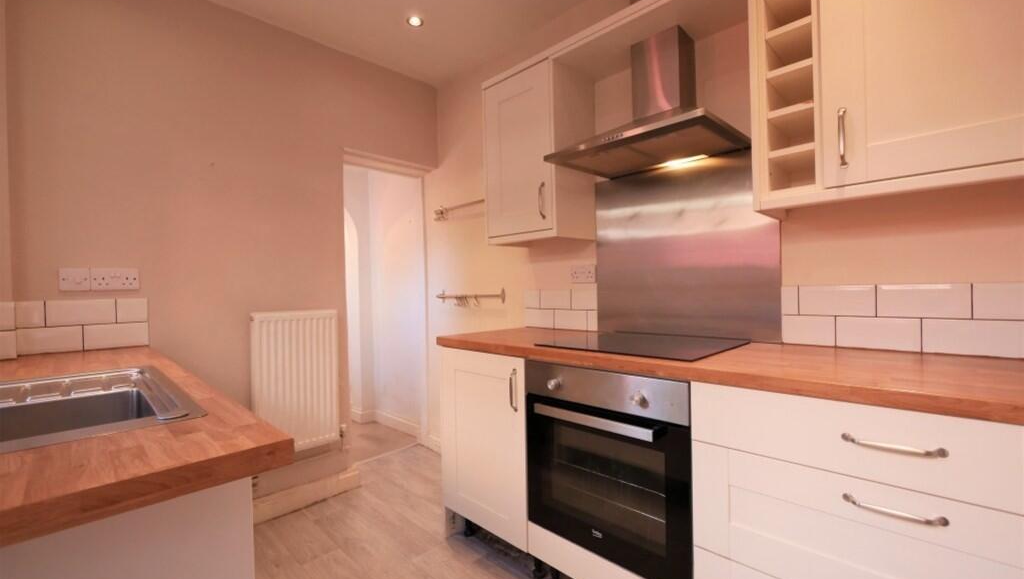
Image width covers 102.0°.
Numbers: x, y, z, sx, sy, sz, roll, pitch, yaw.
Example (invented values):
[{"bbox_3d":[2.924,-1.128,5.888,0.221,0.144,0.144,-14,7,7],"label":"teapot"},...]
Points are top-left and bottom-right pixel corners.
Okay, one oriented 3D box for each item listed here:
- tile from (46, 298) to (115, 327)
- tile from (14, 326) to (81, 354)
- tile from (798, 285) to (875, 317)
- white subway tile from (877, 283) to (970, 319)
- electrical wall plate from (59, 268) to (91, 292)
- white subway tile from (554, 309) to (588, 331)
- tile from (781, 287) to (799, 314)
[{"bbox_3d":[-1.770,0.095,1.708,0.009,0.102,0.200,-1,0,44],"label":"tile"},{"bbox_3d":[-1.803,0.199,1.623,0.173,0.100,0.010,-1,0,-43],"label":"tile"},{"bbox_3d":[1.067,0.037,1.365,0.199,0.101,0.009,-1,0,44],"label":"tile"},{"bbox_3d":[1.211,0.034,1.224,0.198,0.101,0.009,-1,0,44],"label":"white subway tile"},{"bbox_3d":[-1.756,-0.039,1.666,0.085,0.088,0.014,-1,0,-43],"label":"electrical wall plate"},{"bbox_3d":[0.301,0.154,2.112,0.201,0.100,0.009,-1,0,44],"label":"white subway tile"},{"bbox_3d":[0.980,0.040,1.457,0.049,0.100,0.010,-1,0,43],"label":"tile"}]

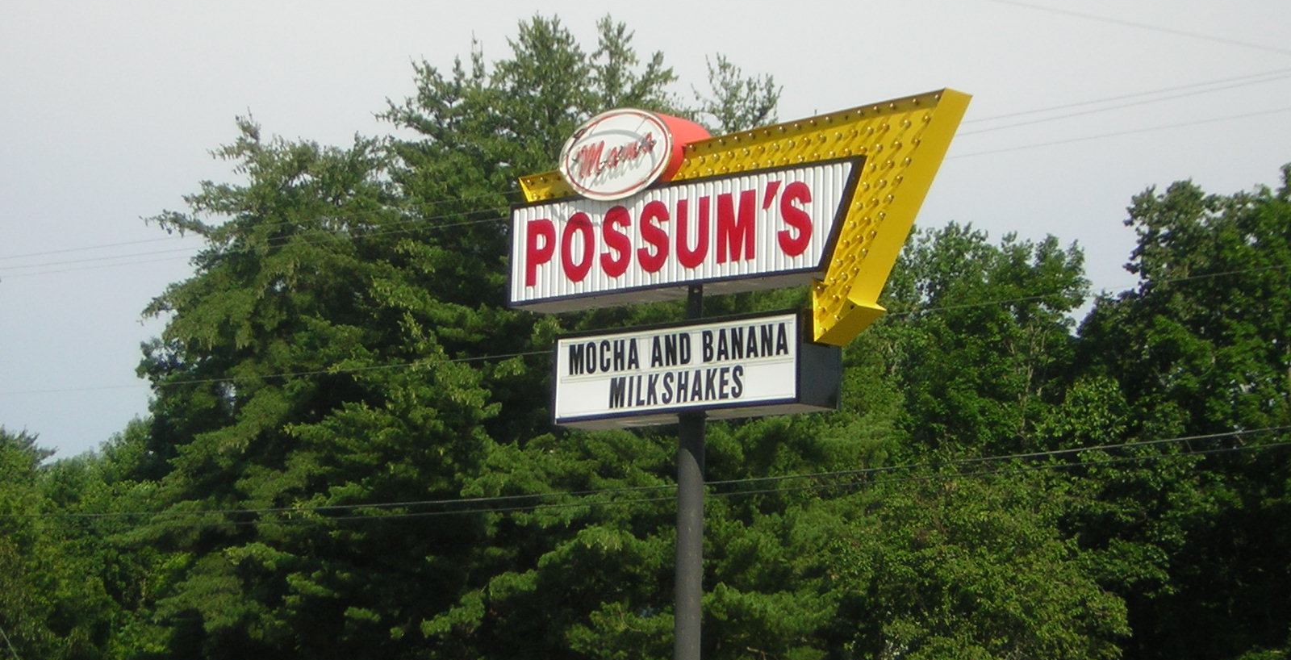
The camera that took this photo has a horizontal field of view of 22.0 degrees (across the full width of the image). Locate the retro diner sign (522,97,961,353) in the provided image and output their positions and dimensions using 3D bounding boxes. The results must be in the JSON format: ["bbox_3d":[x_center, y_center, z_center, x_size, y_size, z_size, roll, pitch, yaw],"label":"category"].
[{"bbox_3d":[0.606,-0.713,22.903,3.828,1.762,0.502,-6,-11,41],"label":"retro diner sign"}]

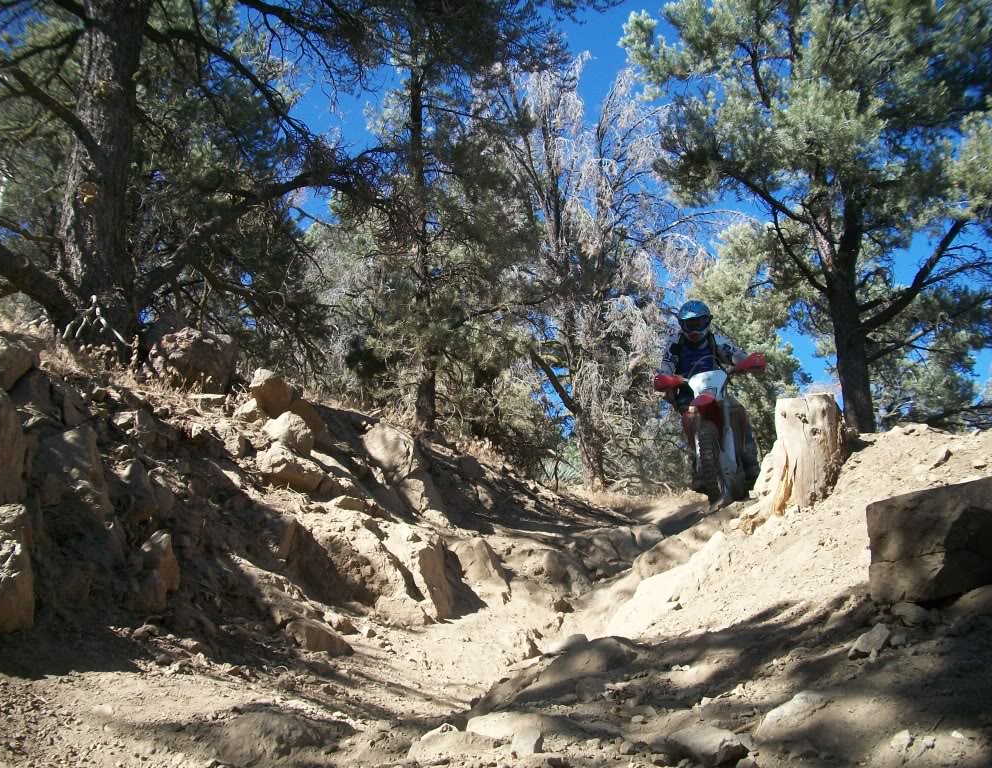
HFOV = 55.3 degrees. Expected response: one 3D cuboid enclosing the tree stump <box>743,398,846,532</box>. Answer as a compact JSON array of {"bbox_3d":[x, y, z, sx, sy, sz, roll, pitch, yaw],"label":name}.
[{"bbox_3d":[1.939,0.510,6.150,0.620,0.840,0.520,-3,-8,18],"label":"tree stump"}]

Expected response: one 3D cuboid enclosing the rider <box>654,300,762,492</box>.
[{"bbox_3d":[1.571,0.092,7.000,0.780,1.360,0.800,-4,-9,24],"label":"rider"}]

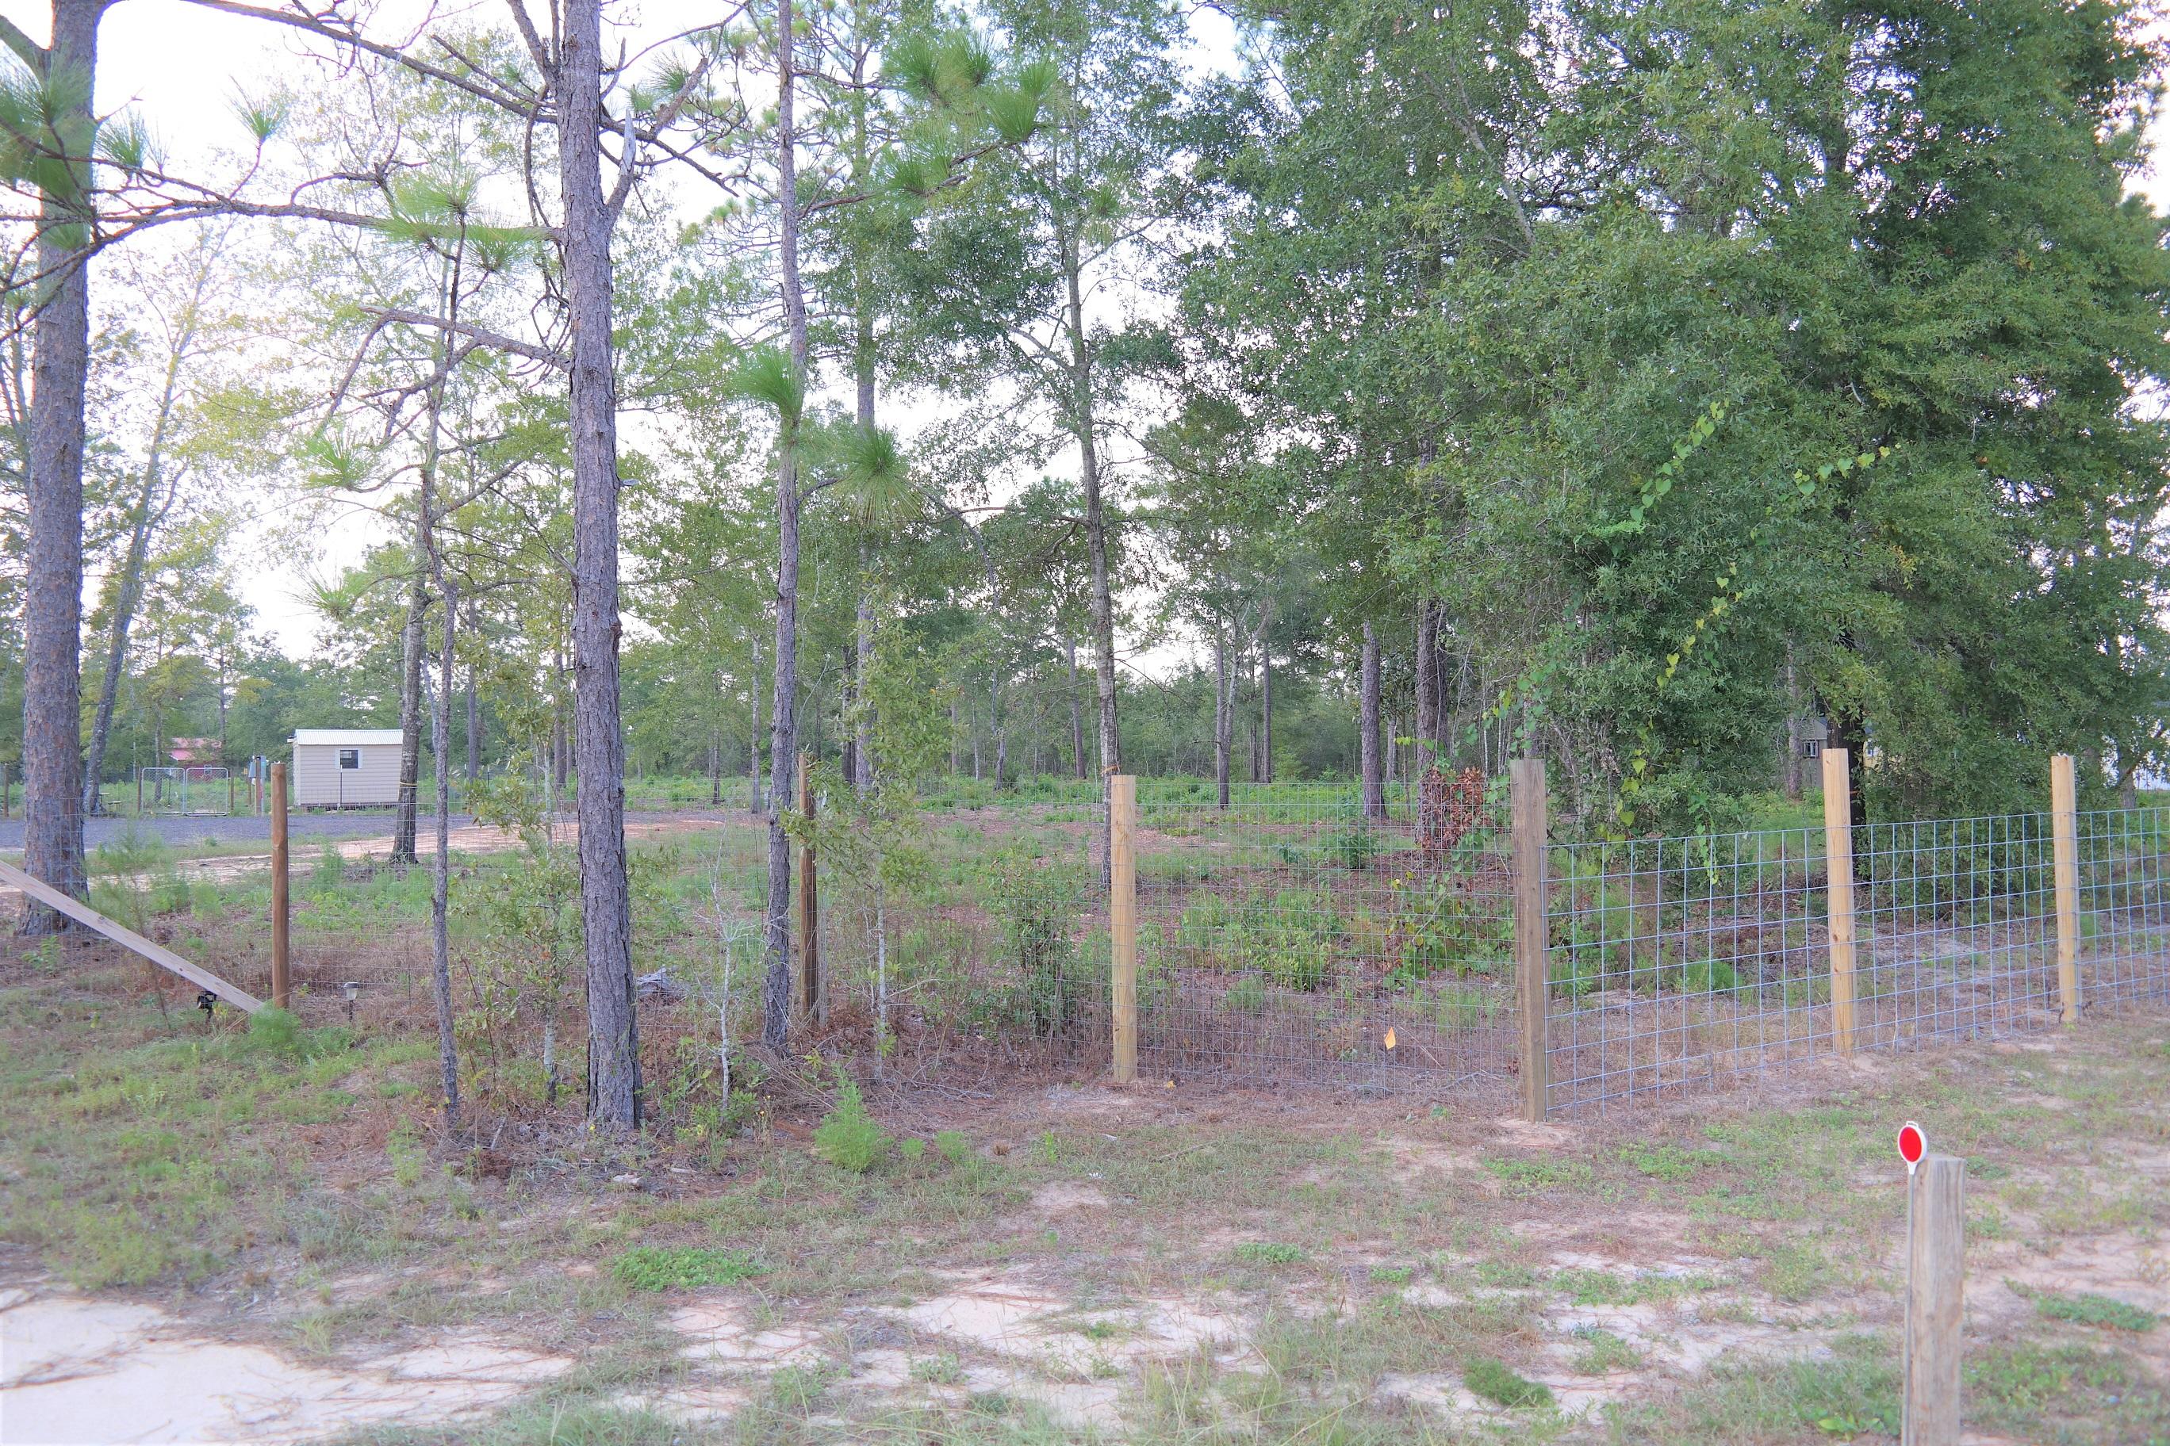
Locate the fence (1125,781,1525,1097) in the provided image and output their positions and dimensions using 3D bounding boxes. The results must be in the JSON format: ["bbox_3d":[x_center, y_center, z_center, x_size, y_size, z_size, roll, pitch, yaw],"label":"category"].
[{"bbox_3d":[1.133,1.041,7.740,1.950,1.480,0.040,-2,-2,27],"label":"fence"}]

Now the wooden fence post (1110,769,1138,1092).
[{"bbox_3d":[0.192,1.044,8.210,0.120,1.555,0.120,-1,-1,0],"label":"wooden fence post"}]

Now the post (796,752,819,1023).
[{"bbox_3d":[-1.555,0.928,9.130,0.100,1.530,0.100,-2,-2,27],"label":"post"}]

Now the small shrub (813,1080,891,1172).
[{"bbox_3d":[-0.924,1.593,6.450,0.310,0.360,0.300,-1,-1,0],"label":"small shrub"}]

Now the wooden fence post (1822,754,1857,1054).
[{"bbox_3d":[3.977,0.947,8.570,0.130,1.610,0.130,-2,-2,33],"label":"wooden fence post"}]

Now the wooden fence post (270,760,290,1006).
[{"bbox_3d":[-4.953,1.023,10.020,0.100,1.570,0.100,-1,-1,15],"label":"wooden fence post"}]

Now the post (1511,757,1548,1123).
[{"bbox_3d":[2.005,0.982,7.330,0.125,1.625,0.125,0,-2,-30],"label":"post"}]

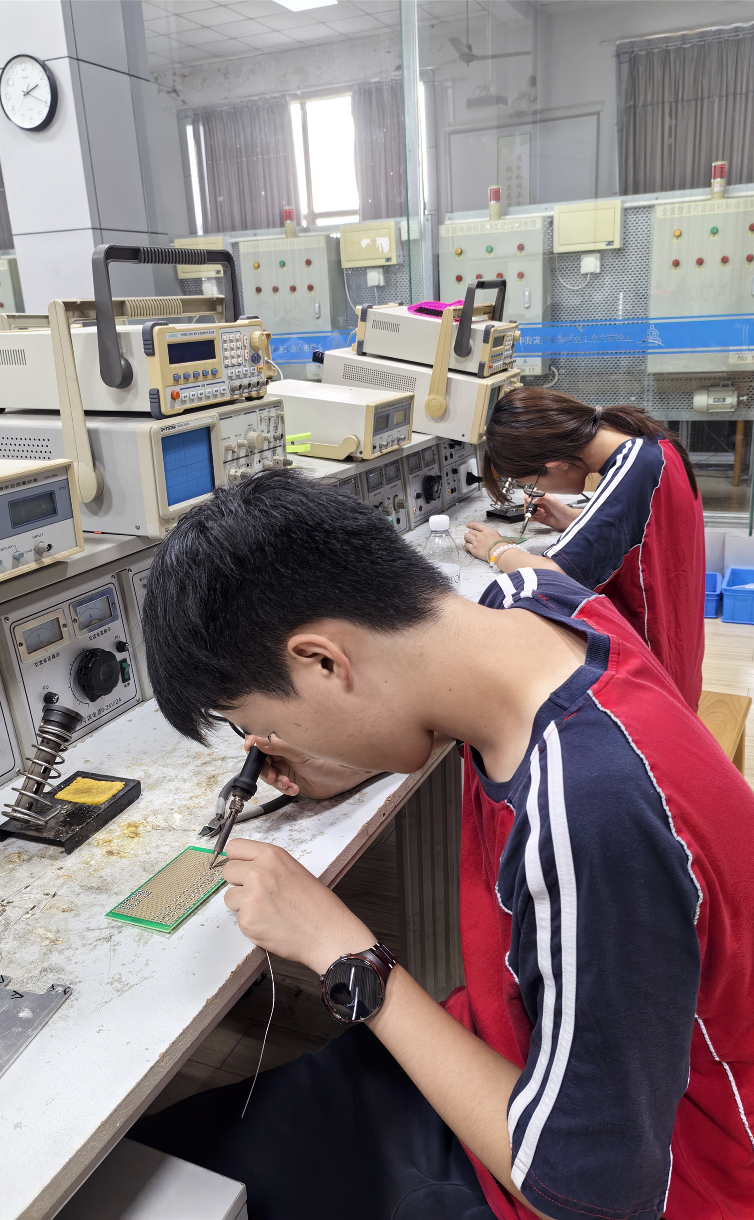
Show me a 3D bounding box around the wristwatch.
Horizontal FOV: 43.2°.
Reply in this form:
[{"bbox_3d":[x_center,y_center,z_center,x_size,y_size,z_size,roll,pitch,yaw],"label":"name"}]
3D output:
[{"bbox_3d":[-0.017,0.293,0.738,0.064,0.052,0.050,-37,73,-26],"label":"wristwatch"}]

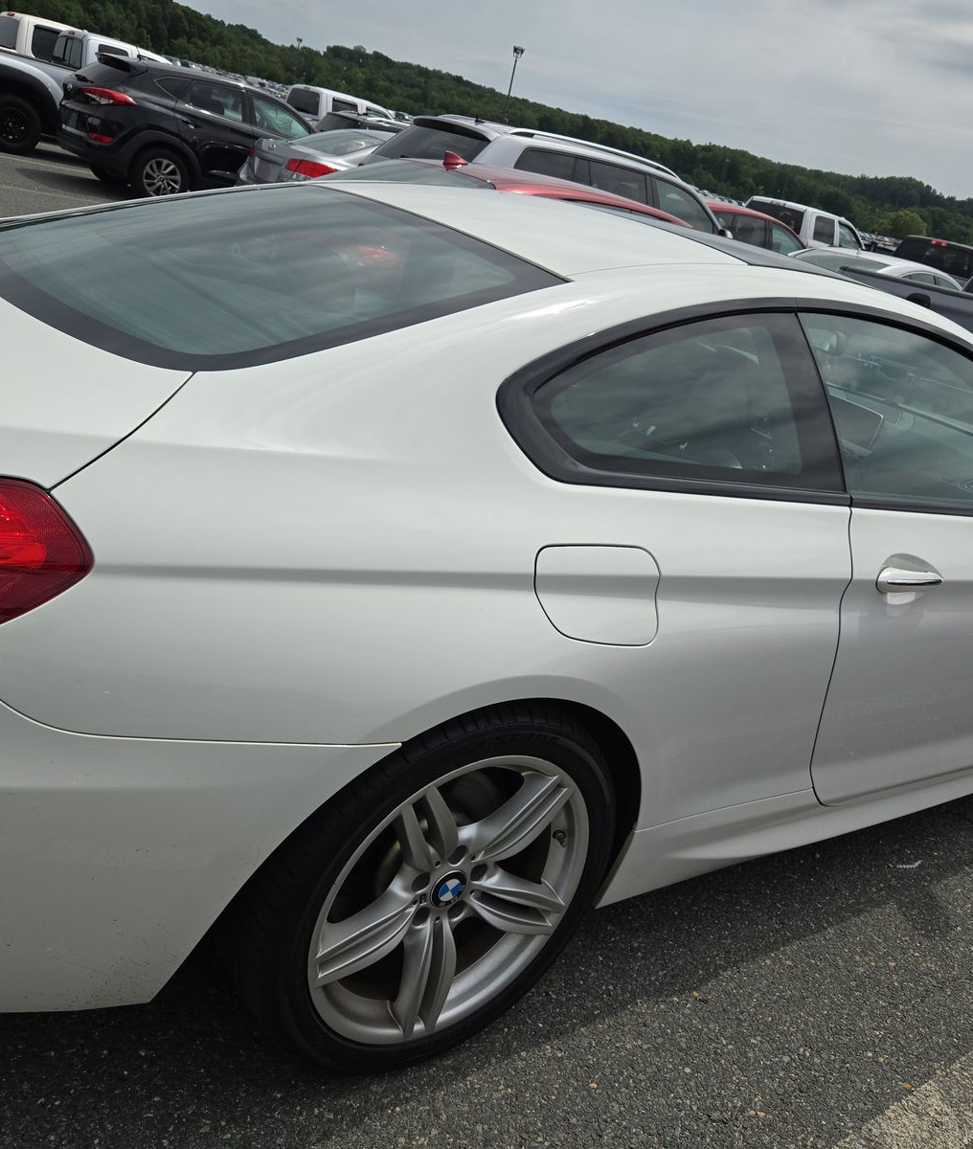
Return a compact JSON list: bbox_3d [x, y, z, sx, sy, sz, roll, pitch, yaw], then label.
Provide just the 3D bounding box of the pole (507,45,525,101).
[{"bbox_3d":[2.240,-48.260,103.000,0.800,10.000,1.100,12,21,-5],"label":"pole"}]

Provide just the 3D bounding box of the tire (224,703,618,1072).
[{"bbox_3d":[-0.109,0.457,1.663,0.675,0.675,0.270,-3,26,-37],"label":"tire"}]

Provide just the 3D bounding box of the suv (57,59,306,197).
[{"bbox_3d":[-3.401,-5.778,13.870,4.475,1.650,1.850,-4,27,-38],"label":"suv"}]

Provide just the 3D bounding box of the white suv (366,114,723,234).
[{"bbox_3d":[0.998,-3.377,10.457,4.720,1.730,1.900,-4,27,-39],"label":"white suv"}]

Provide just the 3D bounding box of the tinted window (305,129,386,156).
[{"bbox_3d":[-1.773,-5.245,12.326,0.760,0.100,1.250,-26,38,-24],"label":"tinted window"}]

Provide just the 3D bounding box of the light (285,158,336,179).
[{"bbox_3d":[-1.970,-4.547,11.400,0.360,0.180,0.460,-3,26,-37],"label":"light"}]

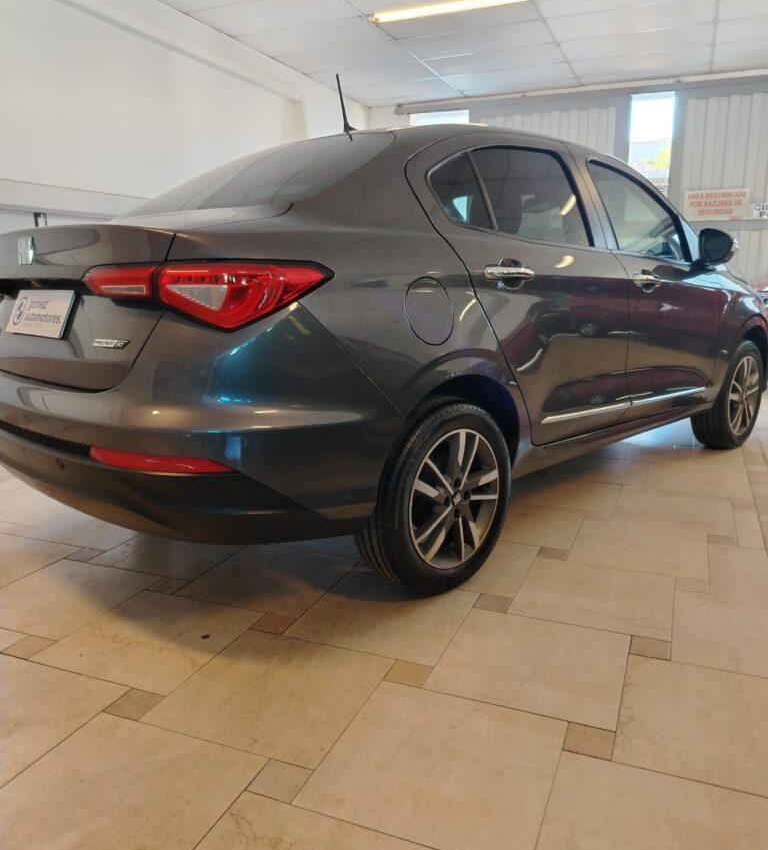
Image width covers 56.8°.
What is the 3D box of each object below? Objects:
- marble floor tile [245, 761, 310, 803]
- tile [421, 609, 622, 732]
[{"bbox_3d":[-0.207,0.713,1.414,0.101,0.012,0.101,4,13,22],"label":"marble floor tile"},{"bbox_3d":[0.387,0.615,1.839,0.453,0.012,0.453,4,13,22],"label":"tile"}]

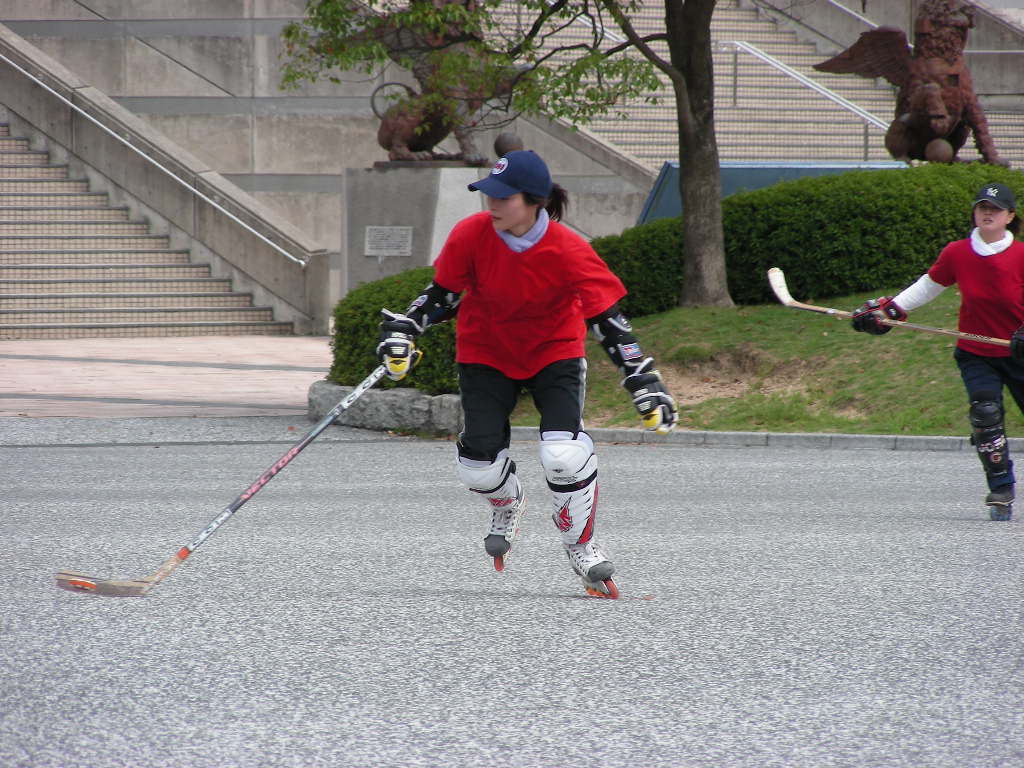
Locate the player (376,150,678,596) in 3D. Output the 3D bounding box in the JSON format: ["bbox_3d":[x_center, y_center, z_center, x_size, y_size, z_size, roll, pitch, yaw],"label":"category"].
[{"bbox_3d":[0.051,-0.031,30.000,0.970,1.470,0.700,0,1,14],"label":"player"}]

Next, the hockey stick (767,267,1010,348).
[{"bbox_3d":[1.688,-0.311,39.710,1.494,0.070,0.259,11,-38,-32],"label":"hockey stick"}]

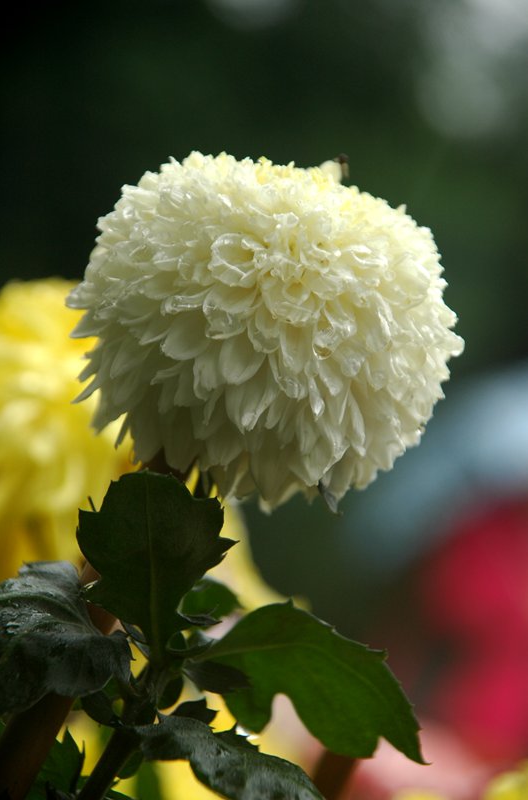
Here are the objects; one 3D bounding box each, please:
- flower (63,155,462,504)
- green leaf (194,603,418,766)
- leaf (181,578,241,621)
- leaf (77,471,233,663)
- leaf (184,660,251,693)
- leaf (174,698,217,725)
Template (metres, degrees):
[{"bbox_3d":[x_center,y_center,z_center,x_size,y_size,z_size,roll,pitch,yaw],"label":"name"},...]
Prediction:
[{"bbox_3d":[0.000,-0.023,1.330,0.127,0.113,0.115,0,3,-3],"label":"flower"},{"bbox_3d":[0.015,0.090,1.330,0.084,0.045,0.030,21,3,-5],"label":"green leaf"},{"bbox_3d":[-0.018,0.064,1.330,0.020,0.014,0.013,0,3,0],"label":"leaf"},{"bbox_3d":[-0.035,0.053,1.320,0.050,0.062,0.018,0,3,0],"label":"leaf"},{"bbox_3d":[-0.015,0.089,1.325,0.022,0.011,0.010,11,6,0],"label":"leaf"},{"bbox_3d":[-0.022,0.100,1.330,0.015,0.009,0.007,0,3,0],"label":"leaf"}]

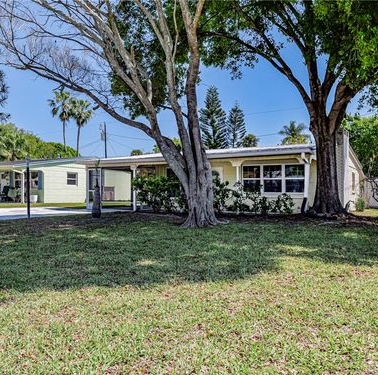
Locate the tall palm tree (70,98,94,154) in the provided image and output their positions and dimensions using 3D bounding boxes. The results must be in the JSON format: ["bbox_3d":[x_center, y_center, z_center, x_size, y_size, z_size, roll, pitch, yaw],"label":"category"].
[{"bbox_3d":[-13.950,-5.240,45.000,3.300,12.880,3.300,0,0,0],"label":"tall palm tree"}]

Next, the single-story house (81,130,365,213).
[{"bbox_3d":[2.530,-0.850,21.760,13.800,4.000,11.000,0,0,31],"label":"single-story house"}]

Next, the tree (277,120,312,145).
[{"bbox_3d":[13.390,-3.710,44.000,4.600,9.830,4.600,0,0,0],"label":"tree"}]

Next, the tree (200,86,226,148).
[{"bbox_3d":[2.960,-5.550,41.000,4.400,13.500,4.400,0,0,0],"label":"tree"}]

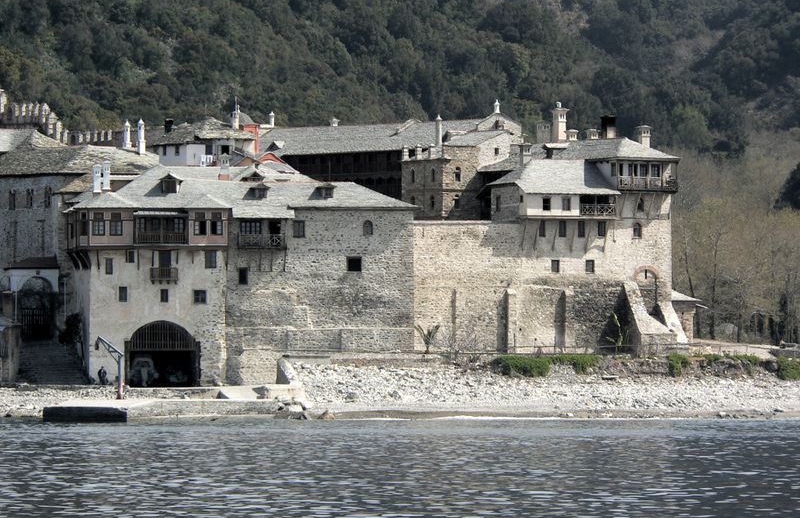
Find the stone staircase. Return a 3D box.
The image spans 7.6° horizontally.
[{"bbox_3d":[-30.188,8.991,524.000,6.100,3.900,7.500,0,-1,-4],"label":"stone staircase"}]

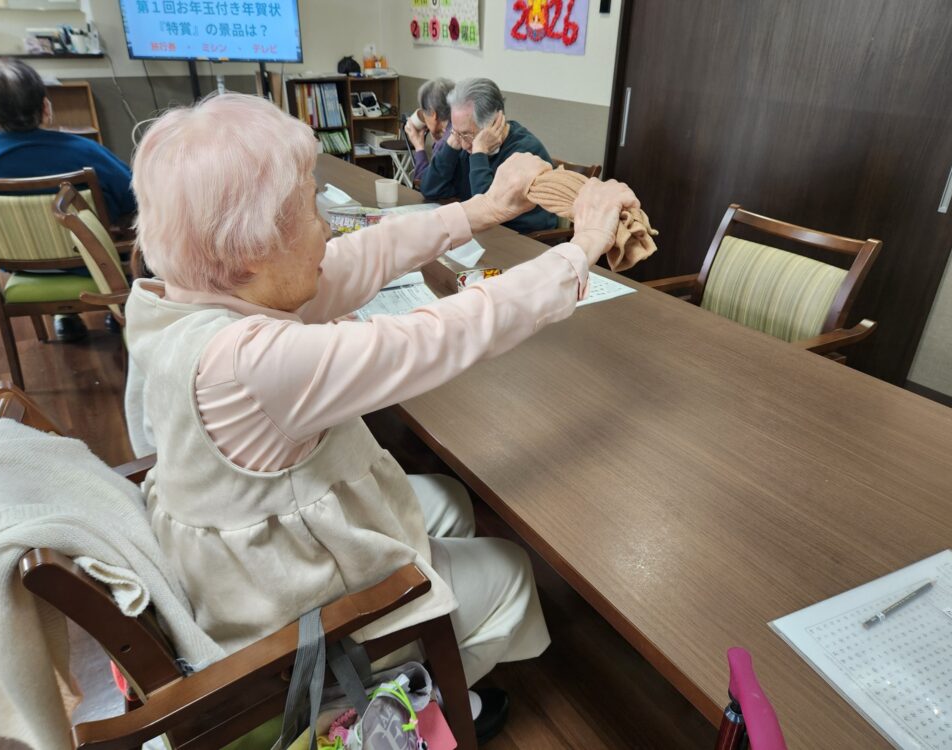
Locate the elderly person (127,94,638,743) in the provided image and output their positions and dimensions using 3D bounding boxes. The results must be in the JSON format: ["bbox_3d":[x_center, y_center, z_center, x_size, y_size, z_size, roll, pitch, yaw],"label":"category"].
[{"bbox_3d":[-0.131,0.196,1.146,0.820,1.250,0.520,-14,31,-27],"label":"elderly person"}]

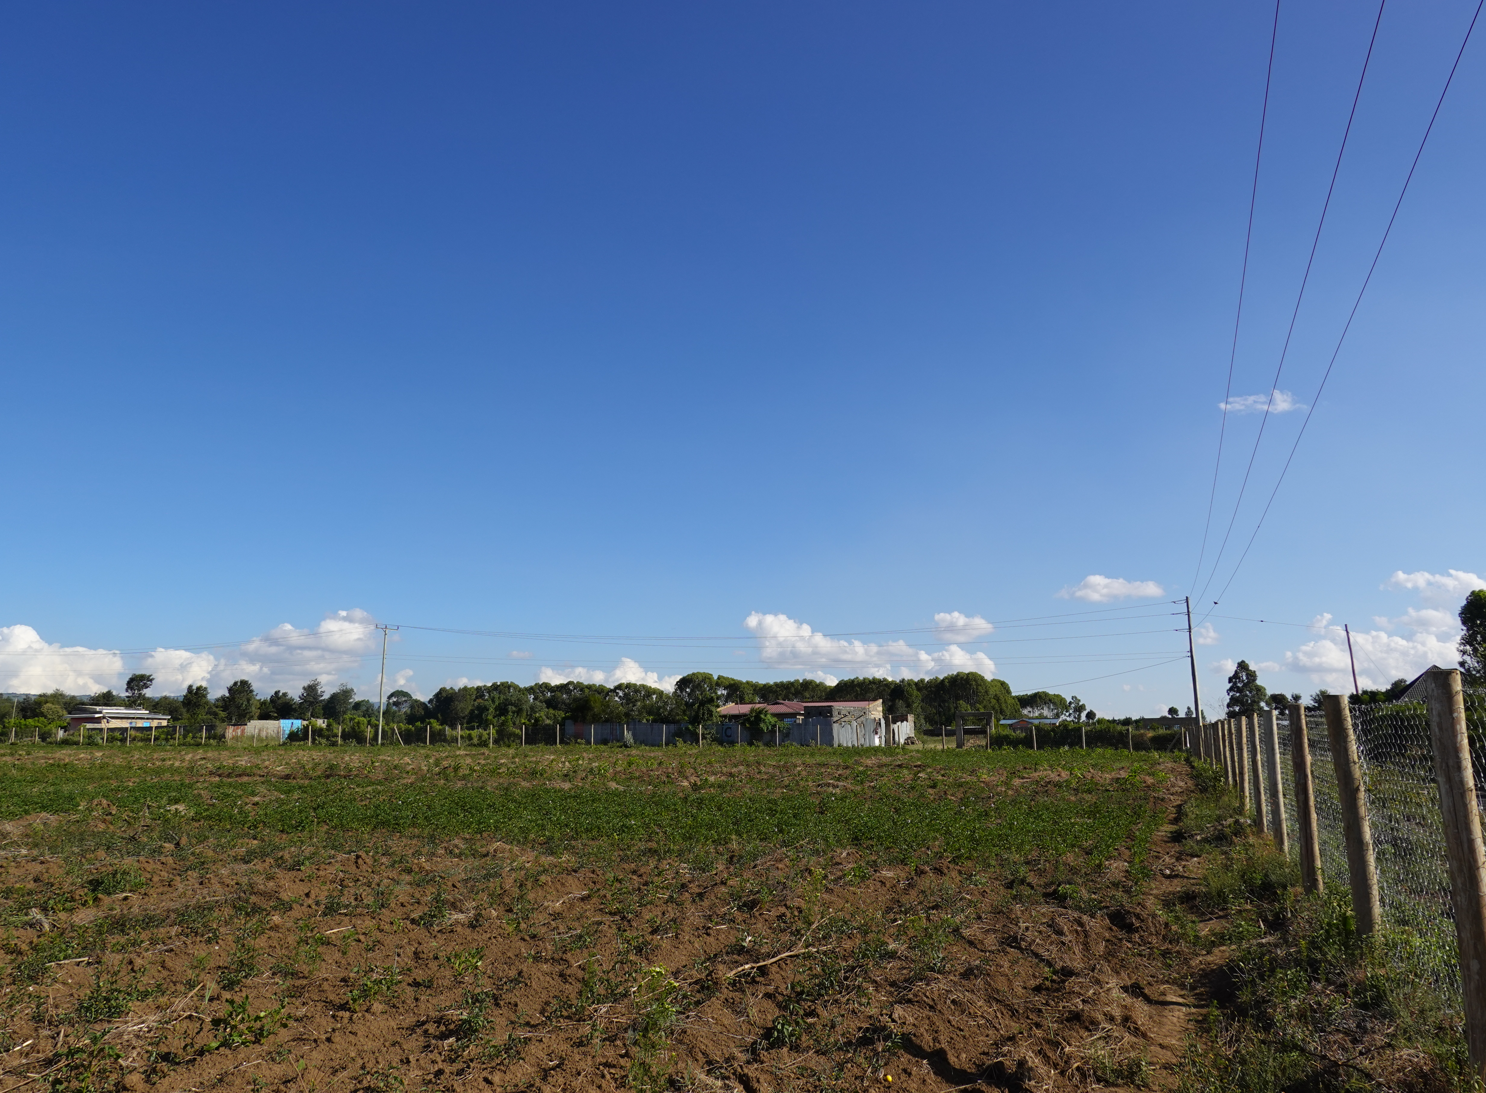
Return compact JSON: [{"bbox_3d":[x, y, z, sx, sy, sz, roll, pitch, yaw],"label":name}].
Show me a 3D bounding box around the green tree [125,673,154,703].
[{"bbox_3d":[-96.585,25.619,174.104,4.717,10.762,4.717,5,-11,-28],"label":"green tree"}]

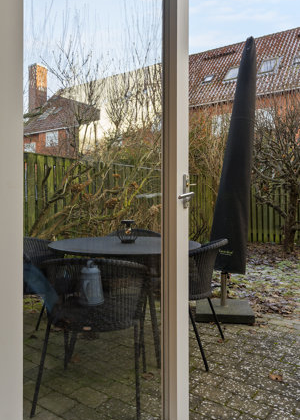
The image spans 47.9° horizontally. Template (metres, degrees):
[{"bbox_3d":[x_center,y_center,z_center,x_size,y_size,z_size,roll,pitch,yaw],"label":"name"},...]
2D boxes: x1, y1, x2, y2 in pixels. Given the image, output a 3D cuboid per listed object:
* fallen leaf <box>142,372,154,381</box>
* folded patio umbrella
[{"bbox_3d":[-0.009,1.020,2.075,0.070,0.022,0.070,0,0,0],"label":"fallen leaf"},{"bbox_3d":[0.876,-0.558,3.350,0.375,2.350,0.370,5,0,11],"label":"folded patio umbrella"}]

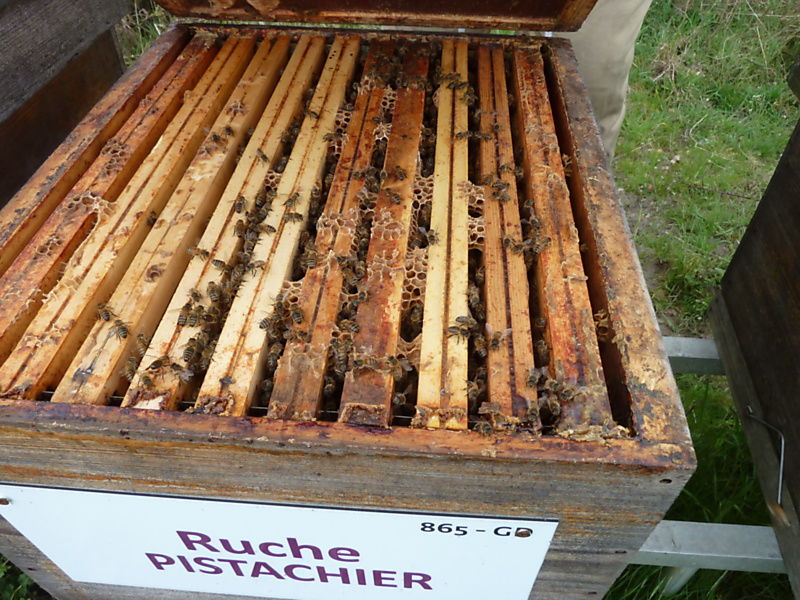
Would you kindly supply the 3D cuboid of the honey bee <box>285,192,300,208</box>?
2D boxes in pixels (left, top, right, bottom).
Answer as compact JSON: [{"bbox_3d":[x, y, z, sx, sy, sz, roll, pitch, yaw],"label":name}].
[{"bbox_3d":[-0.077,-0.071,0.414,0.007,0.005,0.013,18,49,17],"label":"honey bee"}]

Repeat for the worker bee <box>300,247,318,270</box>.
[{"bbox_3d":[-0.058,-0.026,0.372,0.009,0.005,0.013,-11,44,5],"label":"worker bee"}]

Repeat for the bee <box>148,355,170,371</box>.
[{"bbox_3d":[-0.131,0.034,0.315,0.012,0.005,0.006,-30,53,-25],"label":"bee"}]

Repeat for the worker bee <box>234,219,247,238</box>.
[{"bbox_3d":[-0.108,-0.048,0.393,0.007,0.005,0.013,-7,47,-6],"label":"worker bee"}]

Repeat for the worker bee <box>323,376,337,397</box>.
[{"bbox_3d":[-0.040,0.049,0.327,0.006,0.005,0.013,-2,73,2],"label":"worker bee"}]

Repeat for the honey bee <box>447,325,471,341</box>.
[{"bbox_3d":[0.033,0.018,0.326,0.013,0.005,0.007,12,47,11],"label":"honey bee"}]

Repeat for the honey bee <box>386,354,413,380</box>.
[{"bbox_3d":[0.000,0.036,0.311,0.009,0.005,0.013,-25,55,-28],"label":"honey bee"}]

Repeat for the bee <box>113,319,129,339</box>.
[{"bbox_3d":[-0.163,0.017,0.338,0.007,0.005,0.013,-25,51,-21],"label":"bee"}]

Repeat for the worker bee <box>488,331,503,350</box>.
[{"bbox_3d":[0.054,0.023,0.325,0.007,0.005,0.012,14,48,14],"label":"worker bee"}]

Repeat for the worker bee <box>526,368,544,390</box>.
[{"bbox_3d":[0.071,0.041,0.304,0.009,0.005,0.011,14,48,13],"label":"worker bee"}]

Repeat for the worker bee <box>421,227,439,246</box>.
[{"bbox_3d":[0.020,-0.042,0.385,0.011,0.006,0.013,5,46,5],"label":"worker bee"}]

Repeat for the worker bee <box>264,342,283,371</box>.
[{"bbox_3d":[-0.071,0.032,0.329,0.007,0.005,0.014,2,64,3],"label":"worker bee"}]

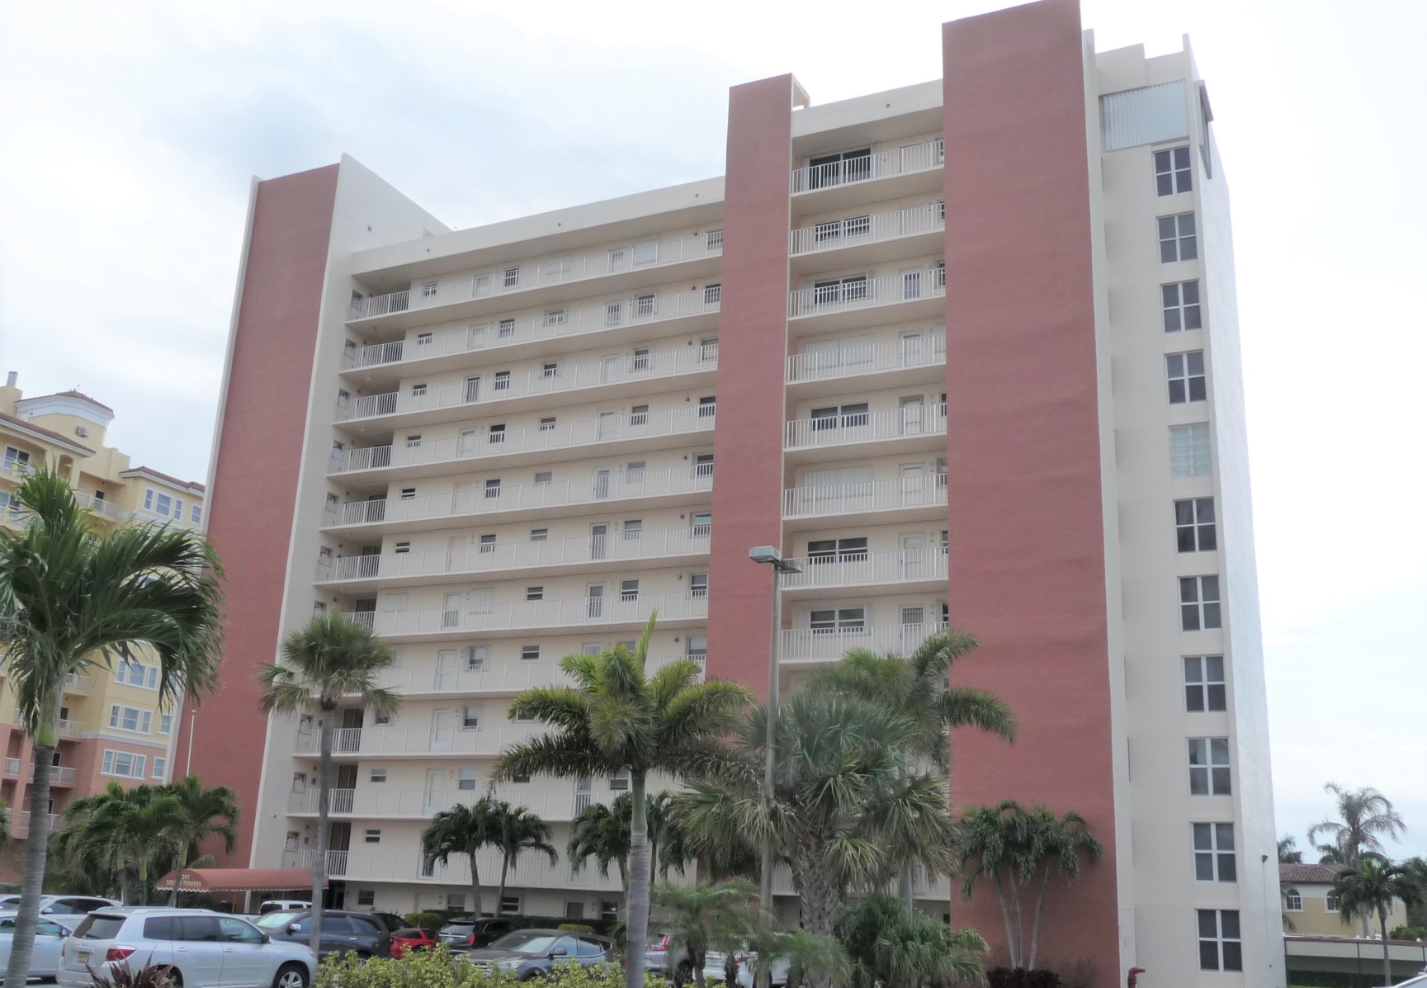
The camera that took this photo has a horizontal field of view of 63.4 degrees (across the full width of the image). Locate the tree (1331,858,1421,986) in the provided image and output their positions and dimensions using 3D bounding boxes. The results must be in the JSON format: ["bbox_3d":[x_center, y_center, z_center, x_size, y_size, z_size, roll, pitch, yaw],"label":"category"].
[{"bbox_3d":[27.343,17.620,47.625,3.569,5.050,3.495,-6,-18,28],"label":"tree"}]

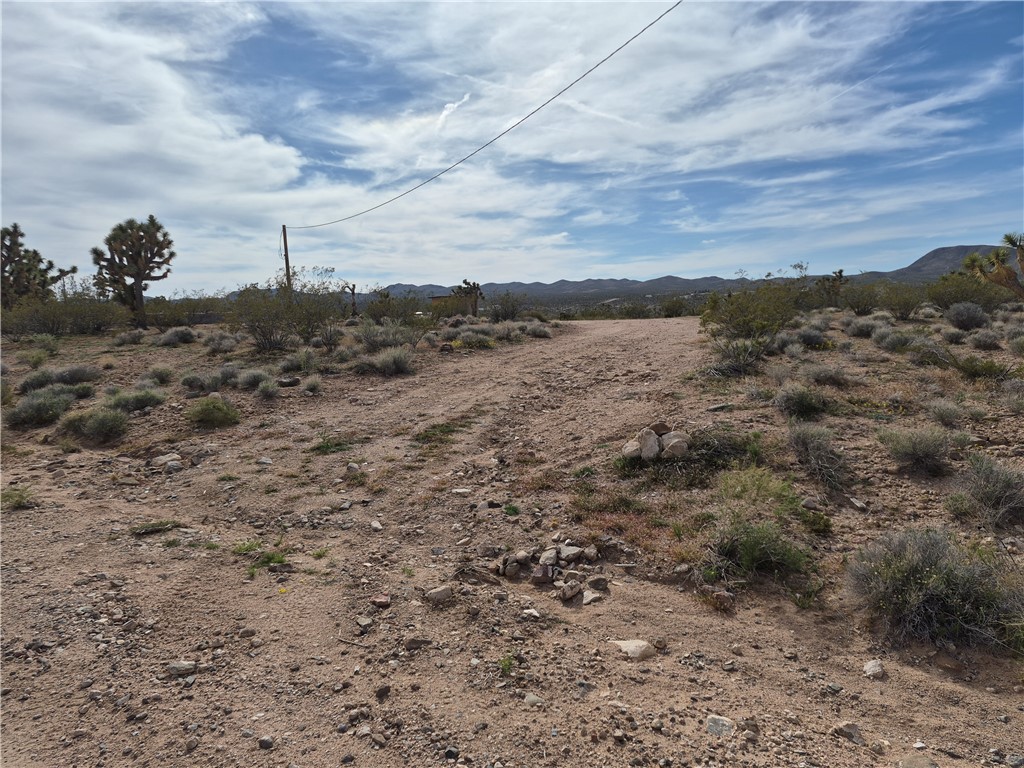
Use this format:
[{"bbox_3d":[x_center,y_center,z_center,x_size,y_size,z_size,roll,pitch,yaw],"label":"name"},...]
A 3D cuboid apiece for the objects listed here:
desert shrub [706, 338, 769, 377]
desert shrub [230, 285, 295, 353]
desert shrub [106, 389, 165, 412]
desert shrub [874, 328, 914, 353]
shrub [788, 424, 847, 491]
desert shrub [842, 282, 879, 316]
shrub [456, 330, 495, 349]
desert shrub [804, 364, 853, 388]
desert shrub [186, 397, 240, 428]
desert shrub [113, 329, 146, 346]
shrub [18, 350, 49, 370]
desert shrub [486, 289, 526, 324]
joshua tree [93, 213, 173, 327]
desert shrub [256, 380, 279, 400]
[{"bbox_3d":[3.845,-0.452,11.600,1.030,0.615,0.876,2,8,18],"label":"desert shrub"},{"bbox_3d":[-5.505,-1.444,14.916,1.365,1.464,1.259,-3,8,-20],"label":"desert shrub"},{"bbox_3d":[-5.201,0.228,9.400,0.751,0.298,0.601,-5,9,-29],"label":"desert shrub"},{"bbox_3d":[8.400,-0.960,14.908,0.789,0.504,0.651,4,8,29],"label":"desert shrub"},{"bbox_3d":[2.330,0.543,5.155,0.415,0.462,0.383,3,8,25],"label":"shrub"},{"bbox_3d":[13.317,-3.229,26.000,1.300,1.299,1.300,3,9,27],"label":"desert shrub"},{"bbox_3d":[-0.853,-1.047,15.874,0.913,0.394,0.754,0,7,-3],"label":"shrub"},{"bbox_3d":[5.117,-0.121,11.000,0.776,0.361,0.714,-1,8,0],"label":"desert shrub"},{"bbox_3d":[-3.641,0.348,8.300,0.639,0.345,0.607,0,7,0],"label":"desert shrub"},{"bbox_3d":[-9.327,-1.138,16.563,0.744,0.420,0.614,-4,8,-29],"label":"desert shrub"},{"bbox_3d":[-8.482,-0.420,12.038,0.448,0.338,0.391,-5,9,-35],"label":"shrub"},{"bbox_3d":[-0.306,-3.645,32.000,1.787,1.505,1.644,-1,8,0],"label":"desert shrub"},{"bbox_3d":[-18.127,-5.421,32.500,4.012,5.350,3.691,-1,8,0],"label":"joshua tree"},{"bbox_3d":[-3.665,0.097,10.200,0.320,0.274,0.320,0,7,0],"label":"desert shrub"}]

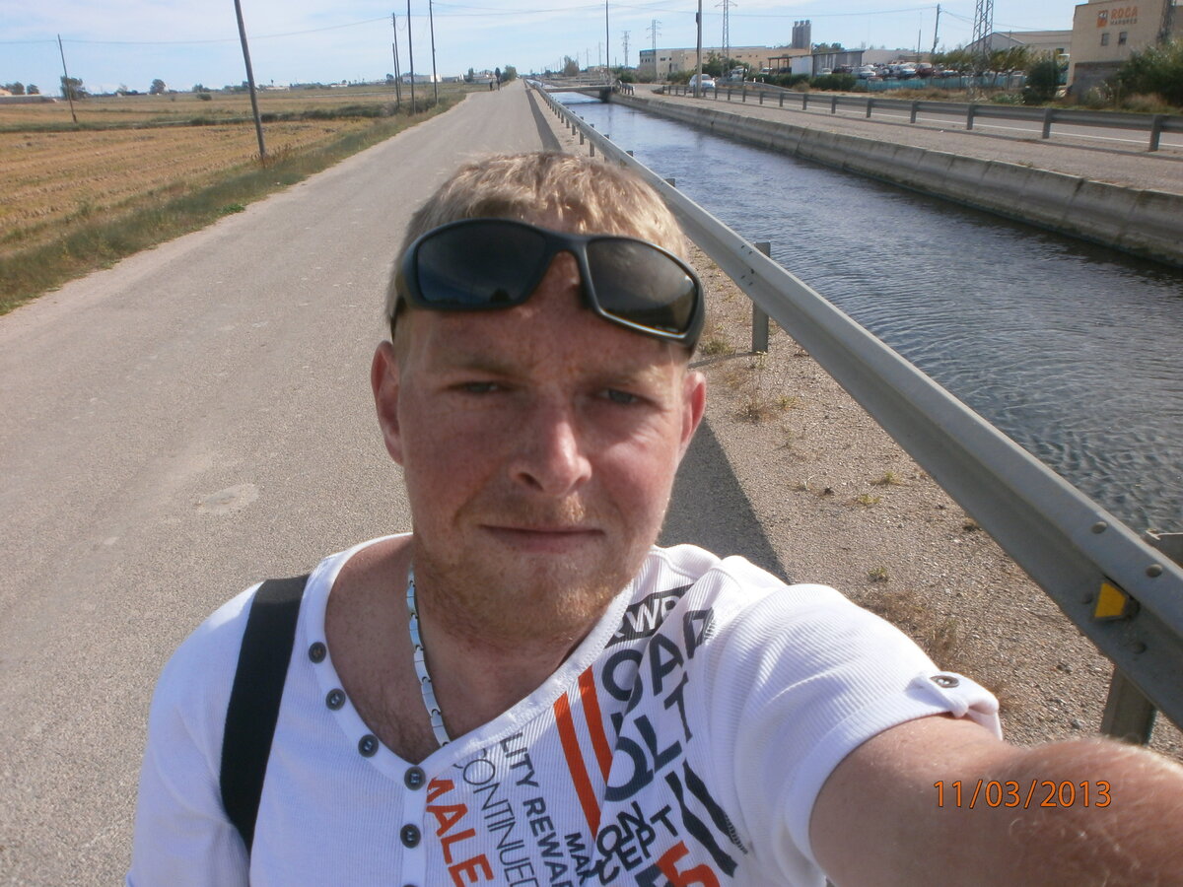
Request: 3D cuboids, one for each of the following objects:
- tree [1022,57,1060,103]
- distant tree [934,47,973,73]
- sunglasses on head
[{"bbox_3d":[18.562,-15.017,38.144,1.700,2.100,1.700,7,24,23],"label":"tree"},{"bbox_3d":[23.919,-24.830,60.921,2.800,2.600,2.700,5,23,19],"label":"distant tree"},{"bbox_3d":[-0.024,-0.054,0.467,0.145,0.050,0.145,7,-13,-6],"label":"sunglasses on head"}]

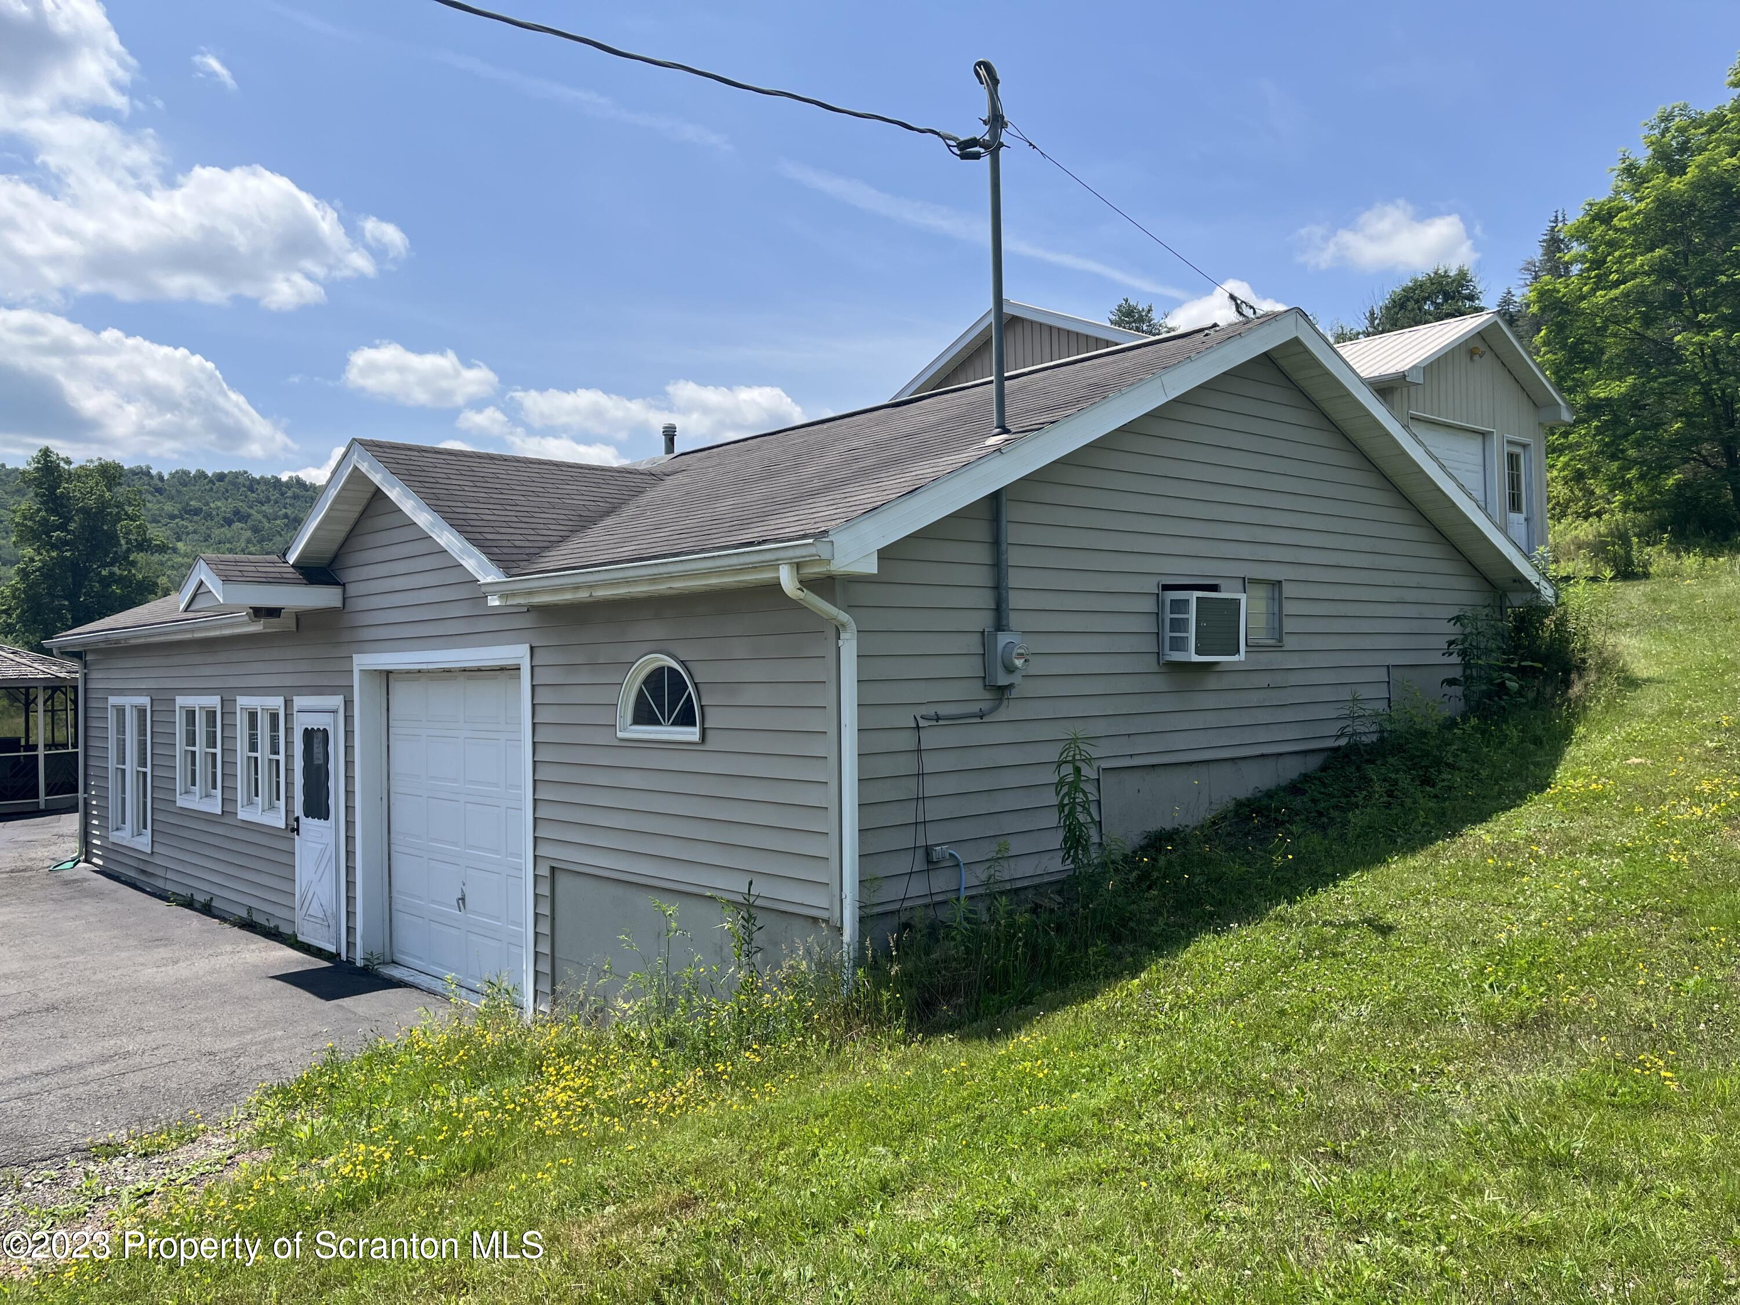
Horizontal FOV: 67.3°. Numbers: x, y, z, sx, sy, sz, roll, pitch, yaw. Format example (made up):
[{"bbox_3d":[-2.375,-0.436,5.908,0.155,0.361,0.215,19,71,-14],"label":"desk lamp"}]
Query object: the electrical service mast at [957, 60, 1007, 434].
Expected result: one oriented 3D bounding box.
[{"bbox_3d":[0.642,-2.268,7.282,0.300,2.105,0.160,-1,-1,-34],"label":"electrical service mast"}]

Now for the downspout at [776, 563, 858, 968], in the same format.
[{"bbox_3d":[-0.235,0.605,6.432,0.417,2.081,0.080,0,-1,-42],"label":"downspout"}]

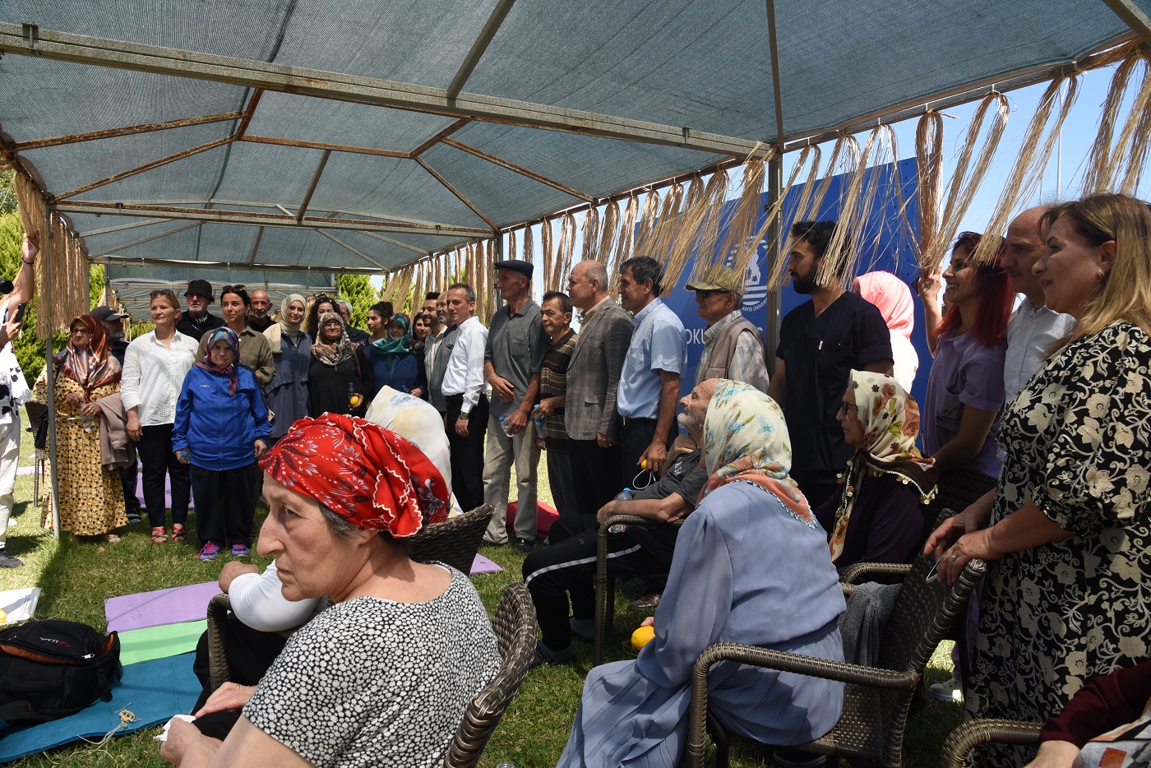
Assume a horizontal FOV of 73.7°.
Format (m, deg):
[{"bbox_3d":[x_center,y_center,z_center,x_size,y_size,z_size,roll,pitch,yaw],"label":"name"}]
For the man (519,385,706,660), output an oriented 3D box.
[{"bbox_3d":[0.230,0.528,3.014,0.880,1.140,0.560,0,3,3],"label":"man"}]

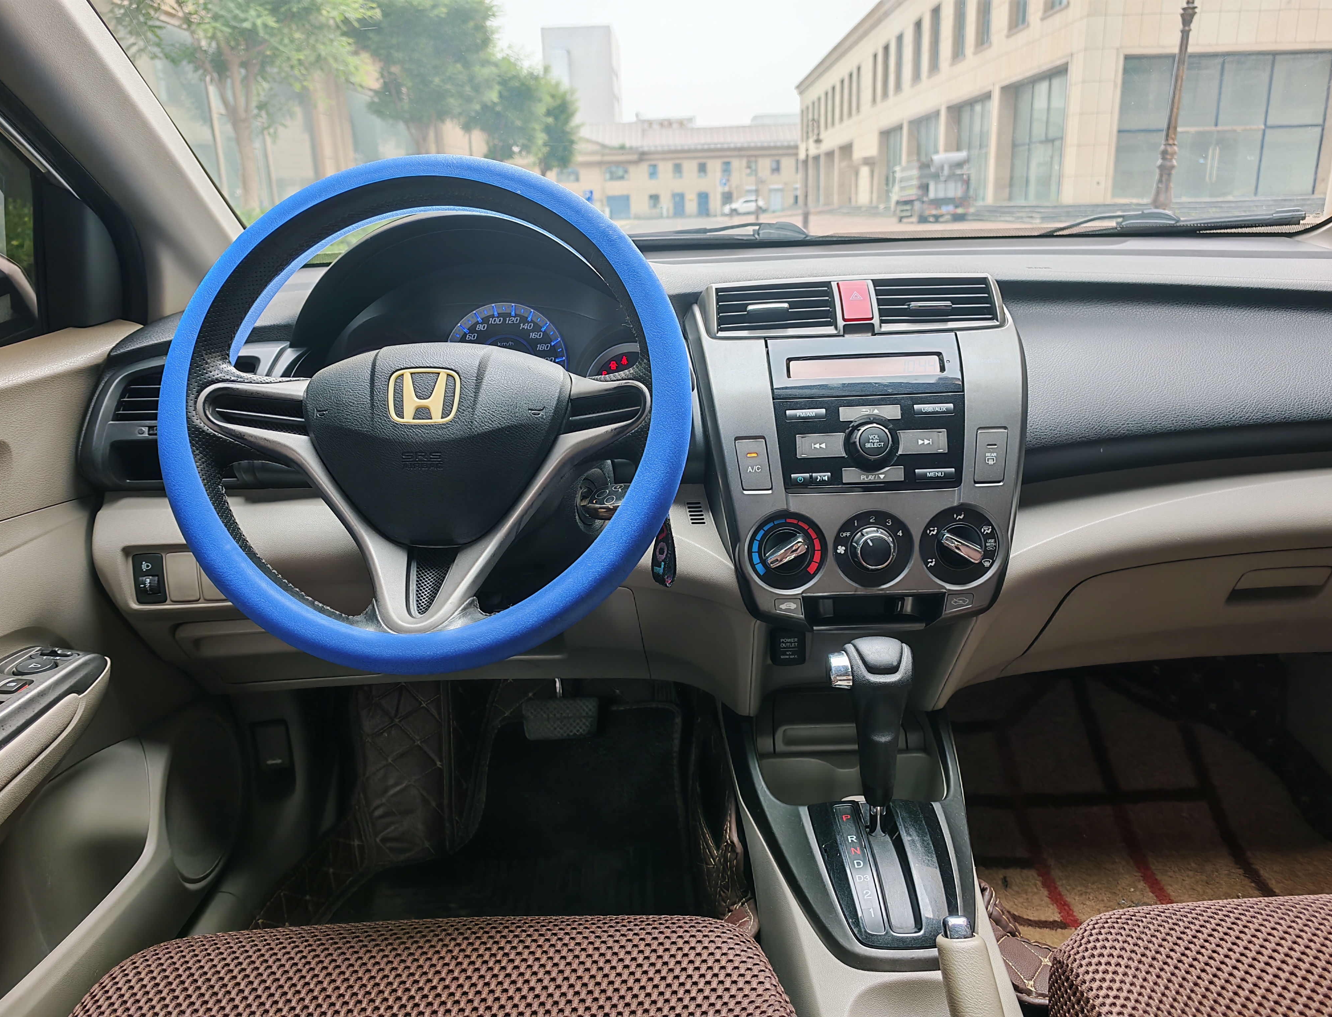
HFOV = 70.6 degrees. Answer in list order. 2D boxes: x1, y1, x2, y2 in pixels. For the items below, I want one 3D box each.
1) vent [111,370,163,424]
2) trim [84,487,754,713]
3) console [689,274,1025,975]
[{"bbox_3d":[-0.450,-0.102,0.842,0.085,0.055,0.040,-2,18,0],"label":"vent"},{"bbox_3d":[-0.205,0.076,0.876,0.585,0.205,0.140,-2,18,0],"label":"trim"},{"bbox_3d":[0.185,0.063,0.806,0.305,0.500,0.370,-2,18,0],"label":"console"}]

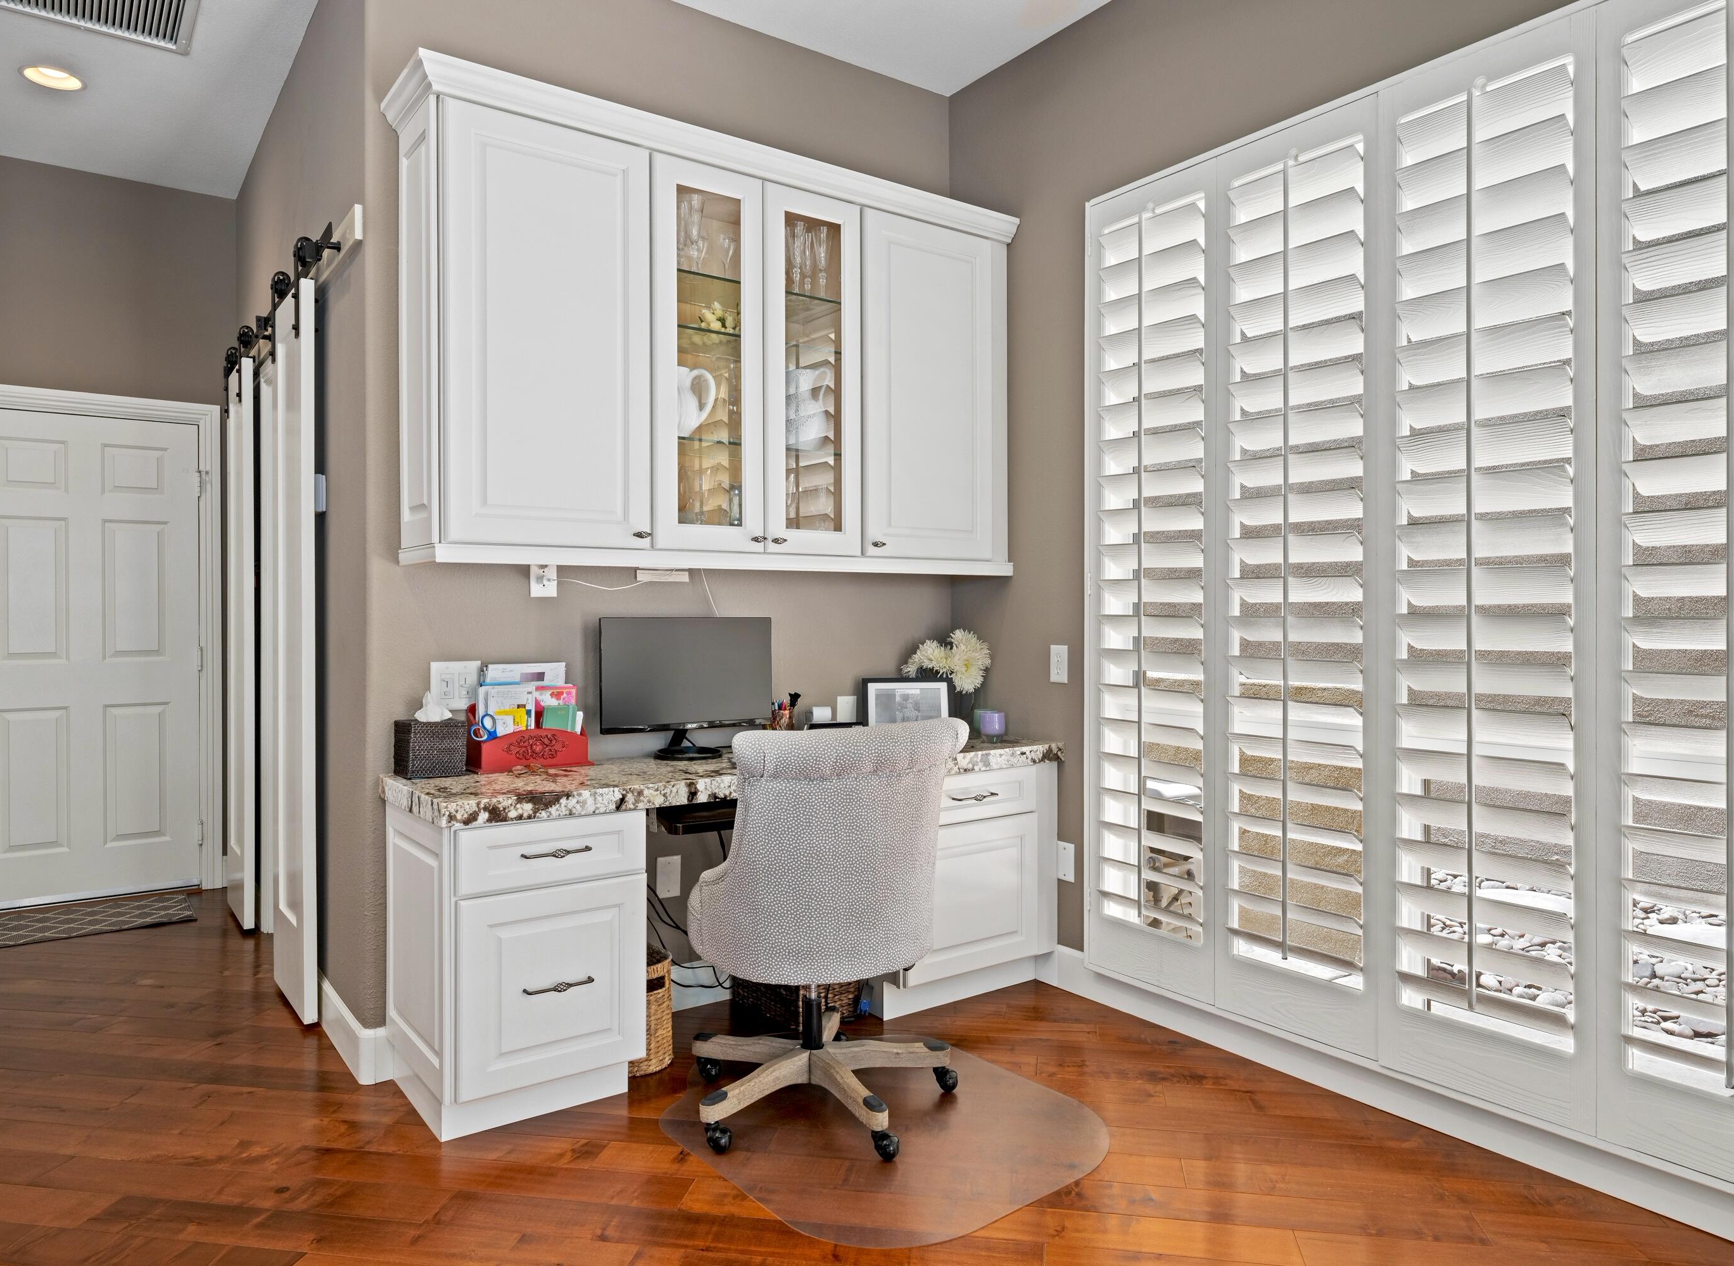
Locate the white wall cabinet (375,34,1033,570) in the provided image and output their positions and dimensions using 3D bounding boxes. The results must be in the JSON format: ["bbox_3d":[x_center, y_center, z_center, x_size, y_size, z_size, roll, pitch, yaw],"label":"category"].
[{"bbox_3d":[-0.367,-0.768,3.254,1.898,1.182,0.362,-1,1,-36],"label":"white wall cabinet"}]

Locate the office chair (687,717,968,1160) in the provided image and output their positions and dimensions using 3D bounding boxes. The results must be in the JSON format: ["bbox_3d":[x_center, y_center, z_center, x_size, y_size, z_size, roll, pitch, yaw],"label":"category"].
[{"bbox_3d":[-0.126,0.671,2.655,0.620,0.945,0.650,0,1,-28],"label":"office chair"}]

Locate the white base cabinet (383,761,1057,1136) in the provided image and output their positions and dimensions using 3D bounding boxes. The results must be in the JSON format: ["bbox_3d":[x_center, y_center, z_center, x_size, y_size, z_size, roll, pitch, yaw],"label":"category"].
[{"bbox_3d":[-0.311,0.778,3.208,1.894,0.719,0.529,-1,1,-36],"label":"white base cabinet"}]

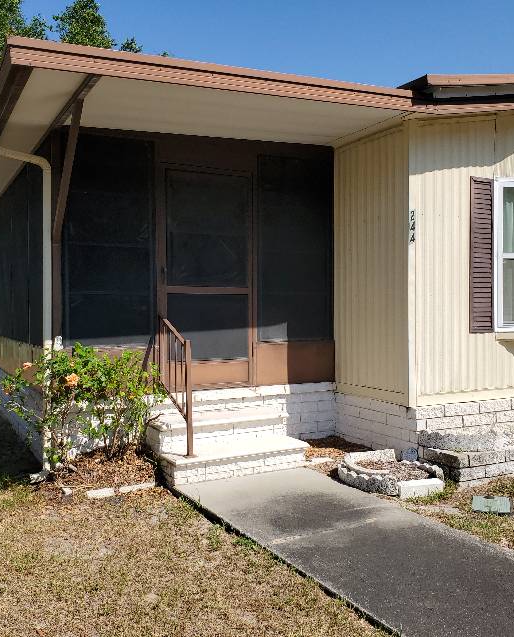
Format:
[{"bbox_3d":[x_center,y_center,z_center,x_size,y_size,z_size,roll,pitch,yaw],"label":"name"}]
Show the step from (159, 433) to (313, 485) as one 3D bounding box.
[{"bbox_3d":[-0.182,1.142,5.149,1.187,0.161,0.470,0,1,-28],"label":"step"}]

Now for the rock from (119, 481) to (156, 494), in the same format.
[{"bbox_3d":[-0.863,1.214,4.618,0.283,0.038,0.086,0,1,-28],"label":"rock"}]

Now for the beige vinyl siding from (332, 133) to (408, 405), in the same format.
[{"bbox_3d":[1.095,-0.475,6.136,0.061,2.505,1.121,0,1,-28],"label":"beige vinyl siding"}]

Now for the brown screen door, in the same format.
[{"bbox_3d":[-0.465,-0.341,5.942,0.955,2.015,0.051,0,1,-28],"label":"brown screen door"}]

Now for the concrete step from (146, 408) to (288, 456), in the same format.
[{"bbox_3d":[-0.380,0.971,5.628,1.202,0.207,0.646,0,1,-28],"label":"concrete step"}]

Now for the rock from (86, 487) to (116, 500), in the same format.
[{"bbox_3d":[-1.077,1.215,4.452,0.202,0.045,0.106,0,1,-28],"label":"rock"}]

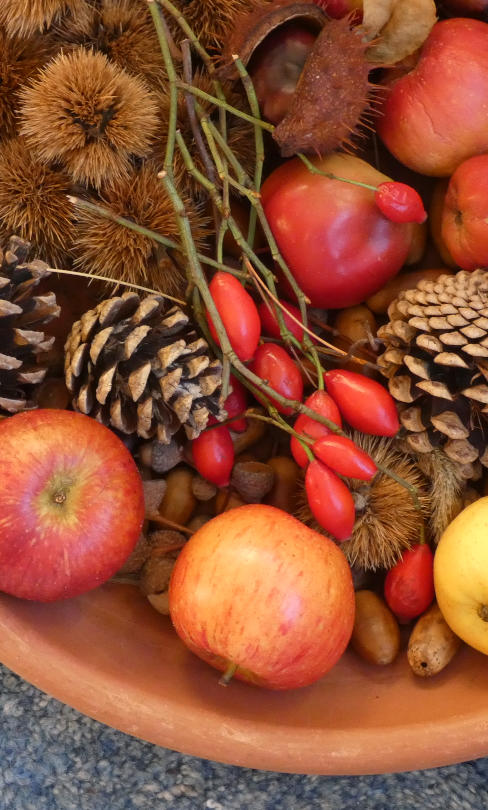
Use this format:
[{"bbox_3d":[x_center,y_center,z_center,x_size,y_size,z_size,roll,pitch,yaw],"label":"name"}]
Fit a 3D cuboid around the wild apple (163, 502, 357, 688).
[{"bbox_3d":[0.007,0.062,0.756,0.062,0.062,0.053,26,78,-2],"label":"wild apple"}]

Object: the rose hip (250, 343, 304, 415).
[{"bbox_3d":[0.011,-0.008,0.735,0.015,0.015,0.024,-19,90,0],"label":"rose hip"}]

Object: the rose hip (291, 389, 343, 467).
[{"bbox_3d":[0.023,0.007,0.735,0.015,0.015,0.025,16,90,0],"label":"rose hip"}]

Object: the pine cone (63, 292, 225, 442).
[{"bbox_3d":[-0.032,-0.012,0.750,0.053,0.045,0.045,29,85,19],"label":"pine cone"}]

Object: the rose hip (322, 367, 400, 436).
[{"bbox_3d":[0.038,-0.001,0.745,0.031,0.016,0.016,41,87,-3],"label":"rose hip"}]

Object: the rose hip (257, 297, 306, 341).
[{"bbox_3d":[0.013,-0.027,0.757,0.022,0.014,0.014,37,86,0],"label":"rose hip"}]

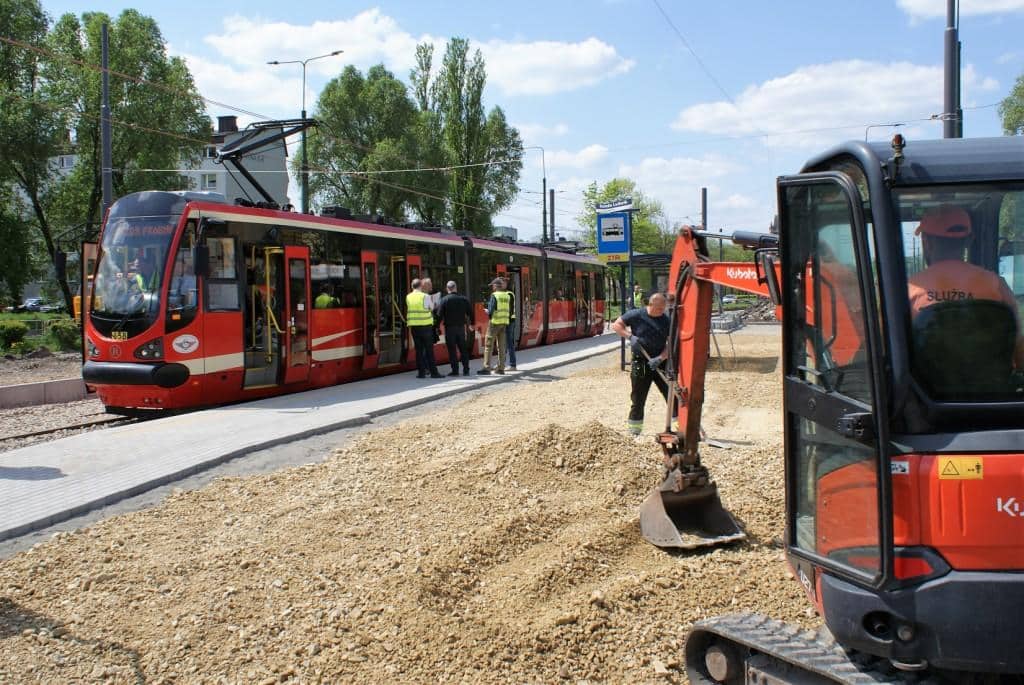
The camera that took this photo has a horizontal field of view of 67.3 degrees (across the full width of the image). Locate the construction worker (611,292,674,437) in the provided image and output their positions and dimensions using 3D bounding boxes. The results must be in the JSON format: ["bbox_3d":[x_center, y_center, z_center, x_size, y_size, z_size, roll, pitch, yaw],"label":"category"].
[{"bbox_3d":[1.525,0.252,8.727,0.670,1.640,0.550,-2,5,-30],"label":"construction worker"}]

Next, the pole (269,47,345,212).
[{"bbox_3d":[-8.214,-5.920,30.665,3.700,11.190,0.350,2,4,23],"label":"pole"}]

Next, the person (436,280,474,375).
[{"bbox_3d":[-1.034,-0.252,14.008,0.550,1.710,0.360,-1,4,-12],"label":"person"}]

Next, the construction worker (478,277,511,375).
[{"bbox_3d":[-0.345,-0.307,14.255,0.540,1.790,0.420,-3,5,-40],"label":"construction worker"}]

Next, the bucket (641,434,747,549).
[{"bbox_3d":[1.220,0.991,5.329,0.520,0.650,0.550,-2,4,-27],"label":"bucket"}]

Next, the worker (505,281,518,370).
[{"bbox_3d":[-0.068,-0.304,14.784,0.380,1.710,0.520,1,4,9],"label":"worker"}]

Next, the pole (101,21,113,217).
[{"bbox_3d":[-12.212,-4.648,23.235,0.300,9.680,0.300,2,4,22],"label":"pole"}]

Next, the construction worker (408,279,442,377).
[{"bbox_3d":[-1.601,-0.262,13.844,0.520,1.760,0.380,2,4,23],"label":"construction worker"}]

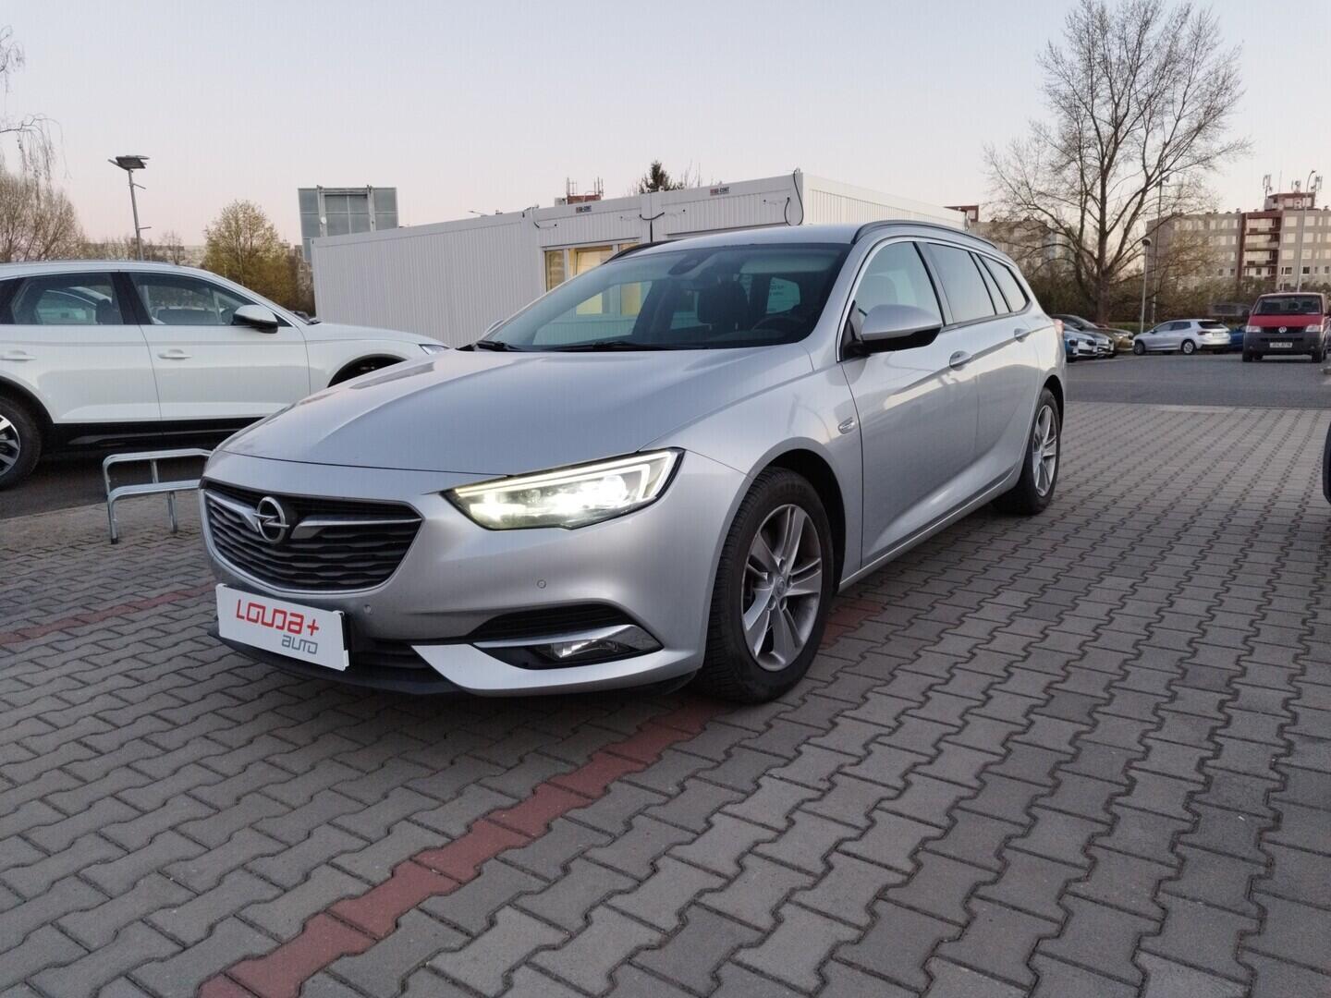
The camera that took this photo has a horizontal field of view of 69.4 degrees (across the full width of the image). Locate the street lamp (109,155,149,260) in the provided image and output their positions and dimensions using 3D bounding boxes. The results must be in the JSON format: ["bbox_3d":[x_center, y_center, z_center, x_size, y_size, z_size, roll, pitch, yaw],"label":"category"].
[{"bbox_3d":[-12.204,-5.143,22.459,0.950,5.477,0.850,-7,11,-30],"label":"street lamp"}]

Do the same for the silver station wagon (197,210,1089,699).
[{"bbox_3d":[0.450,-0.492,4.305,1.930,1.490,4.980,5,13,35],"label":"silver station wagon"}]

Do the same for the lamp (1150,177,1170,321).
[{"bbox_3d":[29.646,-14.964,58.000,0.900,8.660,0.500,-1,10,0],"label":"lamp"}]

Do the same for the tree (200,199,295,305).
[{"bbox_3d":[-16.467,-8.485,38.567,3.564,6.764,3.494,-1,10,0],"label":"tree"}]

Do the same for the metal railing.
[{"bbox_3d":[-2.850,-0.022,5.500,0.600,0.340,1.350,-7,12,-26],"label":"metal railing"}]

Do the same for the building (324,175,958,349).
[{"bbox_3d":[-0.772,-3.742,18.354,10.940,2.800,6.060,6,12,36],"label":"building"}]

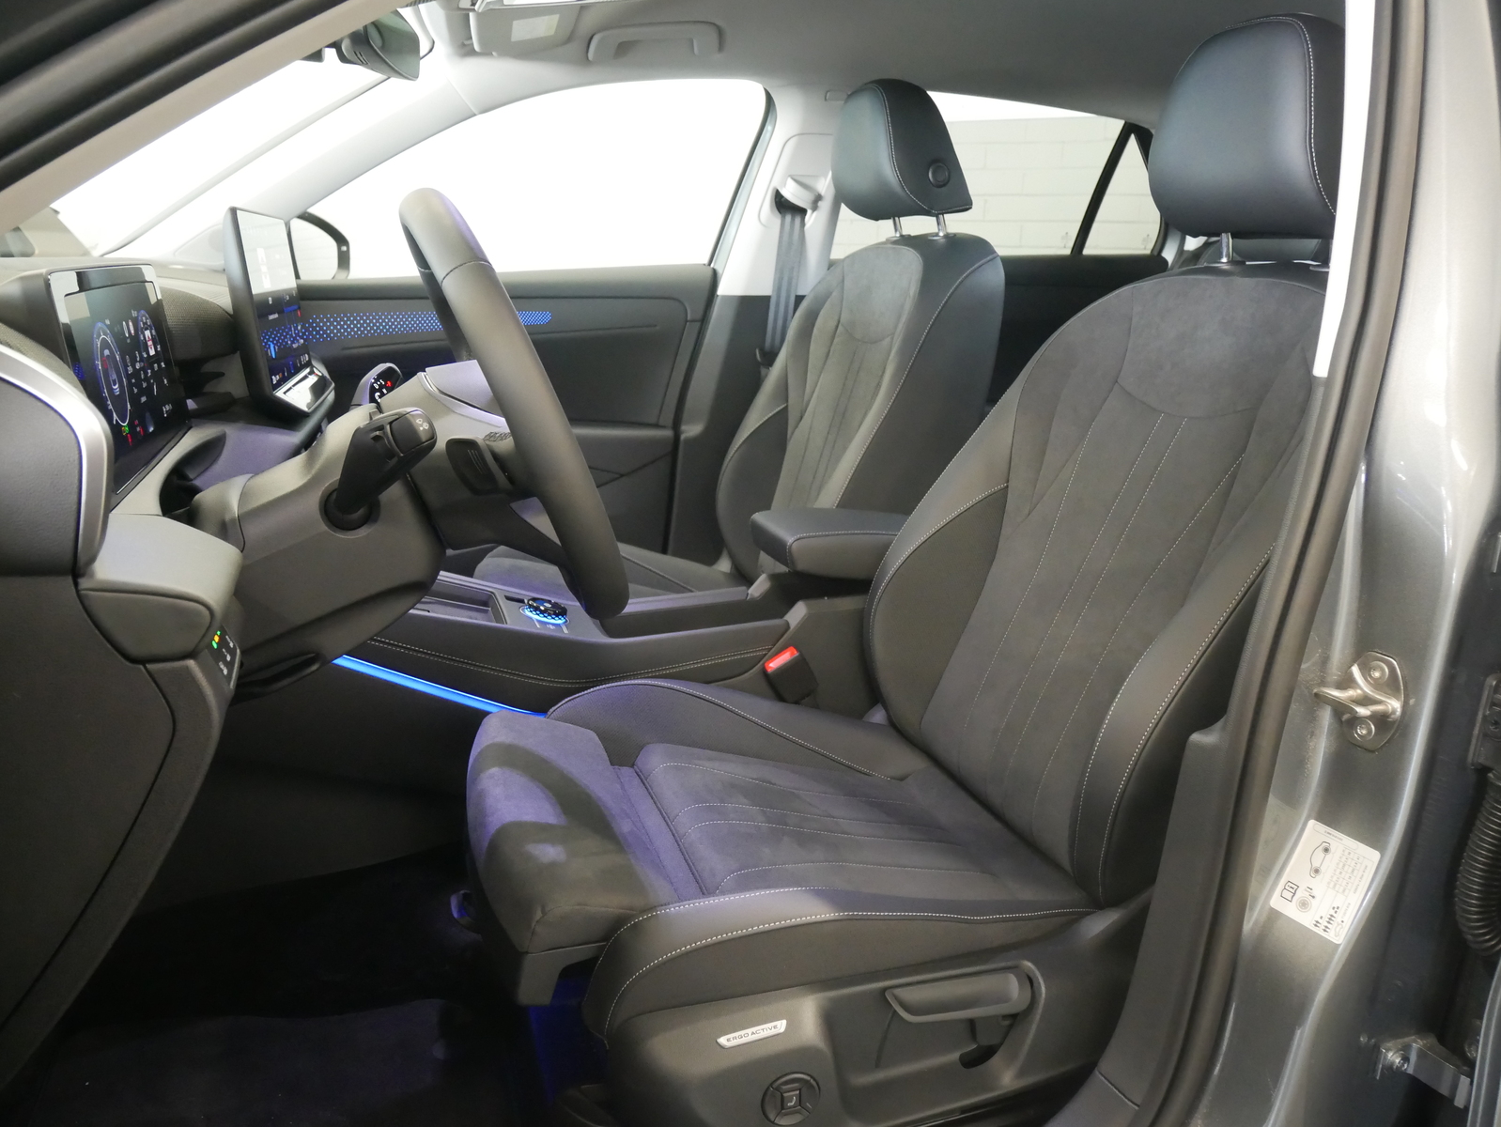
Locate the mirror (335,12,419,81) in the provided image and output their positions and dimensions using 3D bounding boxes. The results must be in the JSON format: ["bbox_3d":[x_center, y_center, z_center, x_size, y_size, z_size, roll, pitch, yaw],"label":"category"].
[{"bbox_3d":[-0.387,-0.552,1.061,0.058,0.072,0.240,4,15,-8],"label":"mirror"}]

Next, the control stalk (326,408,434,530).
[{"bbox_3d":[-0.251,-0.061,0.711,0.042,0.038,0.150,-14,-9,-42],"label":"control stalk"}]

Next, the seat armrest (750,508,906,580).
[{"bbox_3d":[0.169,-0.029,1.414,0.310,0.064,0.165,-4,17,-19],"label":"seat armrest"}]

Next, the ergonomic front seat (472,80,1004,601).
[{"bbox_3d":[-0.044,-0.227,1.686,0.840,1.050,0.540,-4,17,-19],"label":"ergonomic front seat"}]

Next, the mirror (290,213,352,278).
[{"bbox_3d":[-0.838,-0.574,1.906,0.145,0.158,0.235,1,16,-1],"label":"mirror"}]

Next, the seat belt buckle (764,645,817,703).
[{"bbox_3d":[0.052,0.143,1.305,0.048,0.068,0.028,-33,24,-8],"label":"seat belt buckle"}]

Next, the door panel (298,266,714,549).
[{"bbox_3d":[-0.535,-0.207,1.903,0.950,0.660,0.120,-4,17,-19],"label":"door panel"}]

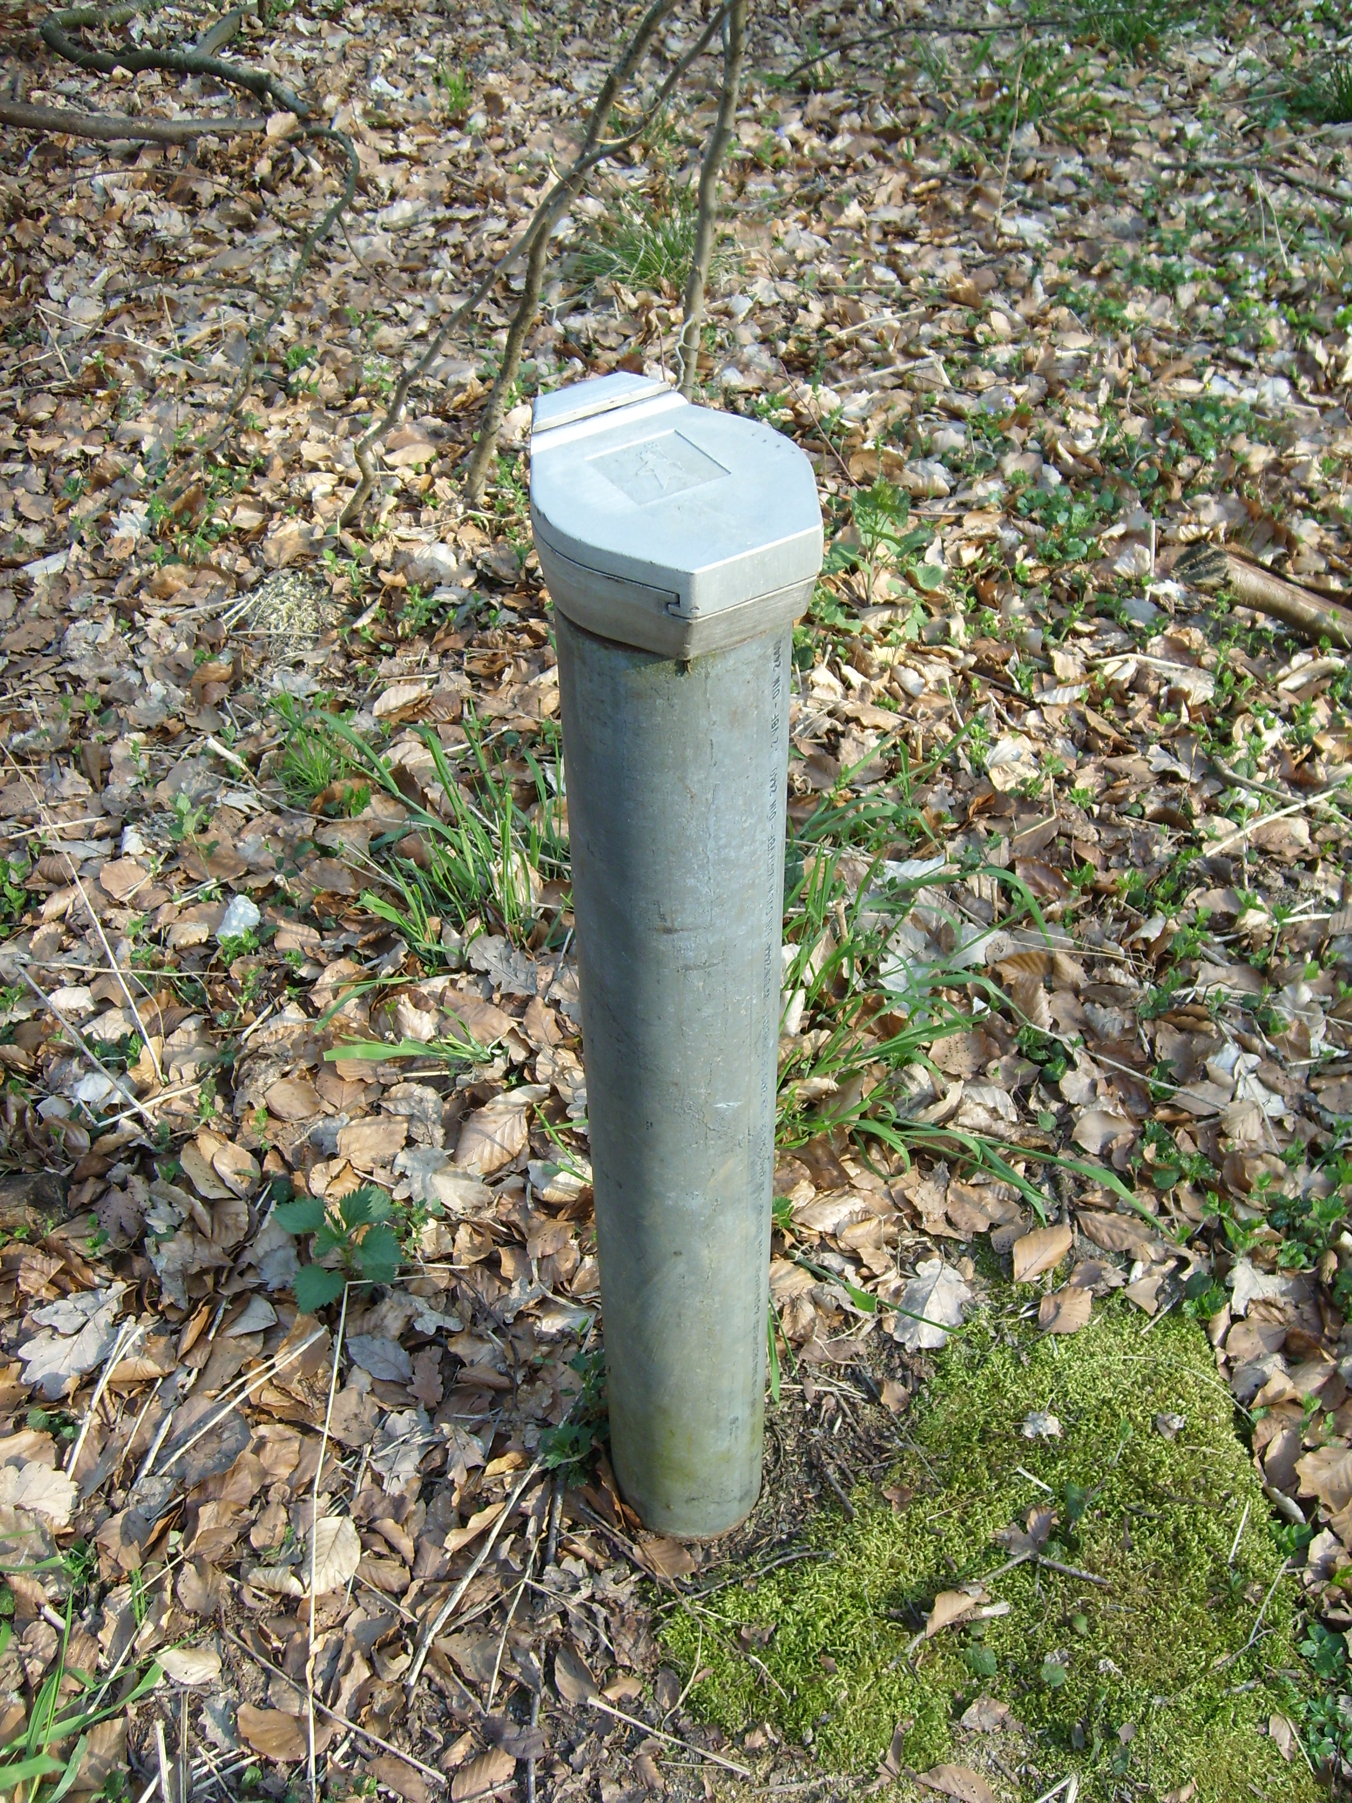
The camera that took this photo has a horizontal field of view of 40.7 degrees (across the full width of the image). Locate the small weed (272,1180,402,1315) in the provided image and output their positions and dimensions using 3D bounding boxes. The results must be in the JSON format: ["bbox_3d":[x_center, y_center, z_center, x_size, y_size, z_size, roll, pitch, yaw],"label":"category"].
[{"bbox_3d":[-0.342,0.348,1.843,0.132,0.075,0.130,-1,42,0],"label":"small weed"}]

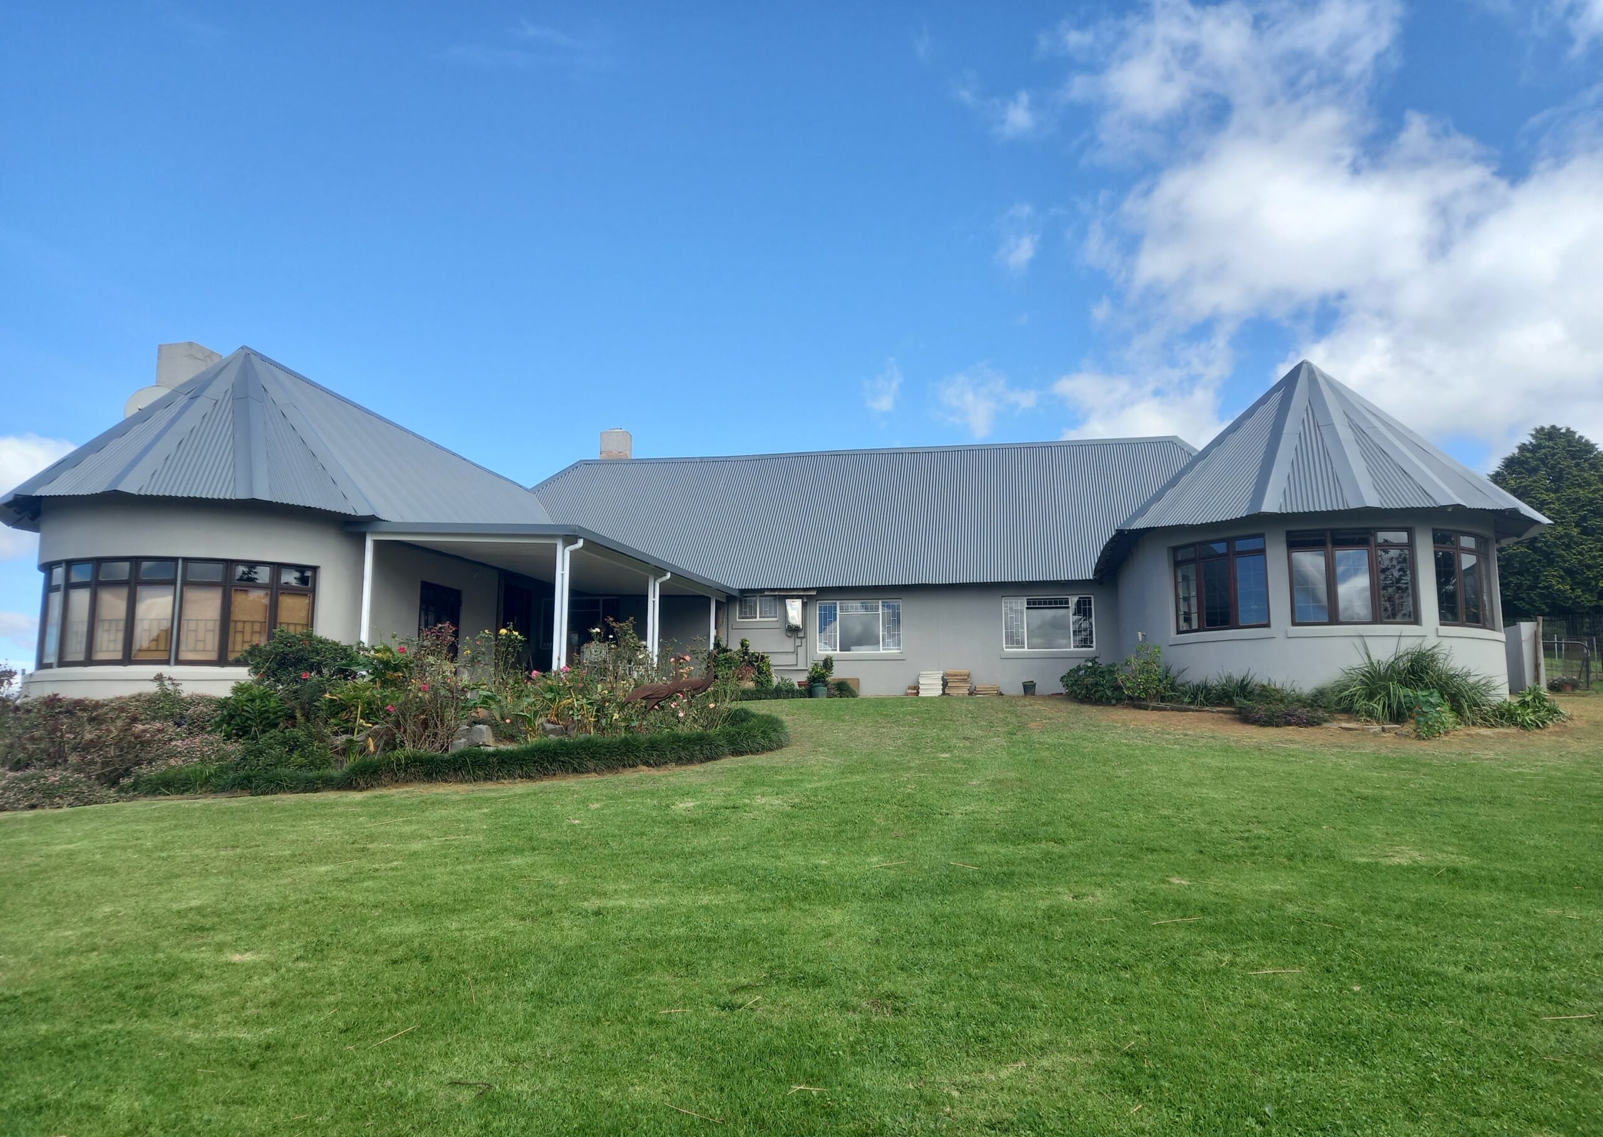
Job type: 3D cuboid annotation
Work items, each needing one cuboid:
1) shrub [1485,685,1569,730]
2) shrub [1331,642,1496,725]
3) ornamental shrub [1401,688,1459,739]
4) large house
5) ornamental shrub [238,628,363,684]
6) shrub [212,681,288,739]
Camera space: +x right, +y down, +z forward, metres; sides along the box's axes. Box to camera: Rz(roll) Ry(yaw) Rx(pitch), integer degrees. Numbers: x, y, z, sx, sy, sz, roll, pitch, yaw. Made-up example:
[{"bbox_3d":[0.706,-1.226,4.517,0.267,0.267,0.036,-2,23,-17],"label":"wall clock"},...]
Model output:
[{"bbox_3d":[10.406,1.984,16.600,1.050,0.650,0.950,-5,-10,32],"label":"shrub"},{"bbox_3d":[8.719,1.633,16.500,2.050,1.160,1.550,-1,-8,11],"label":"shrub"},{"bbox_3d":[8.409,1.937,15.500,0.700,0.720,0.700,-4,-9,28],"label":"ornamental shrub"},{"bbox_3d":[0.435,-0.831,24.613,25.350,8.050,20.300,-1,-8,11],"label":"large house"},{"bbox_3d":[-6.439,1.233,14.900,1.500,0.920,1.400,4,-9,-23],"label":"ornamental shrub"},{"bbox_3d":[-6.473,1.685,13.600,0.850,0.750,0.800,4,-9,-25],"label":"shrub"}]

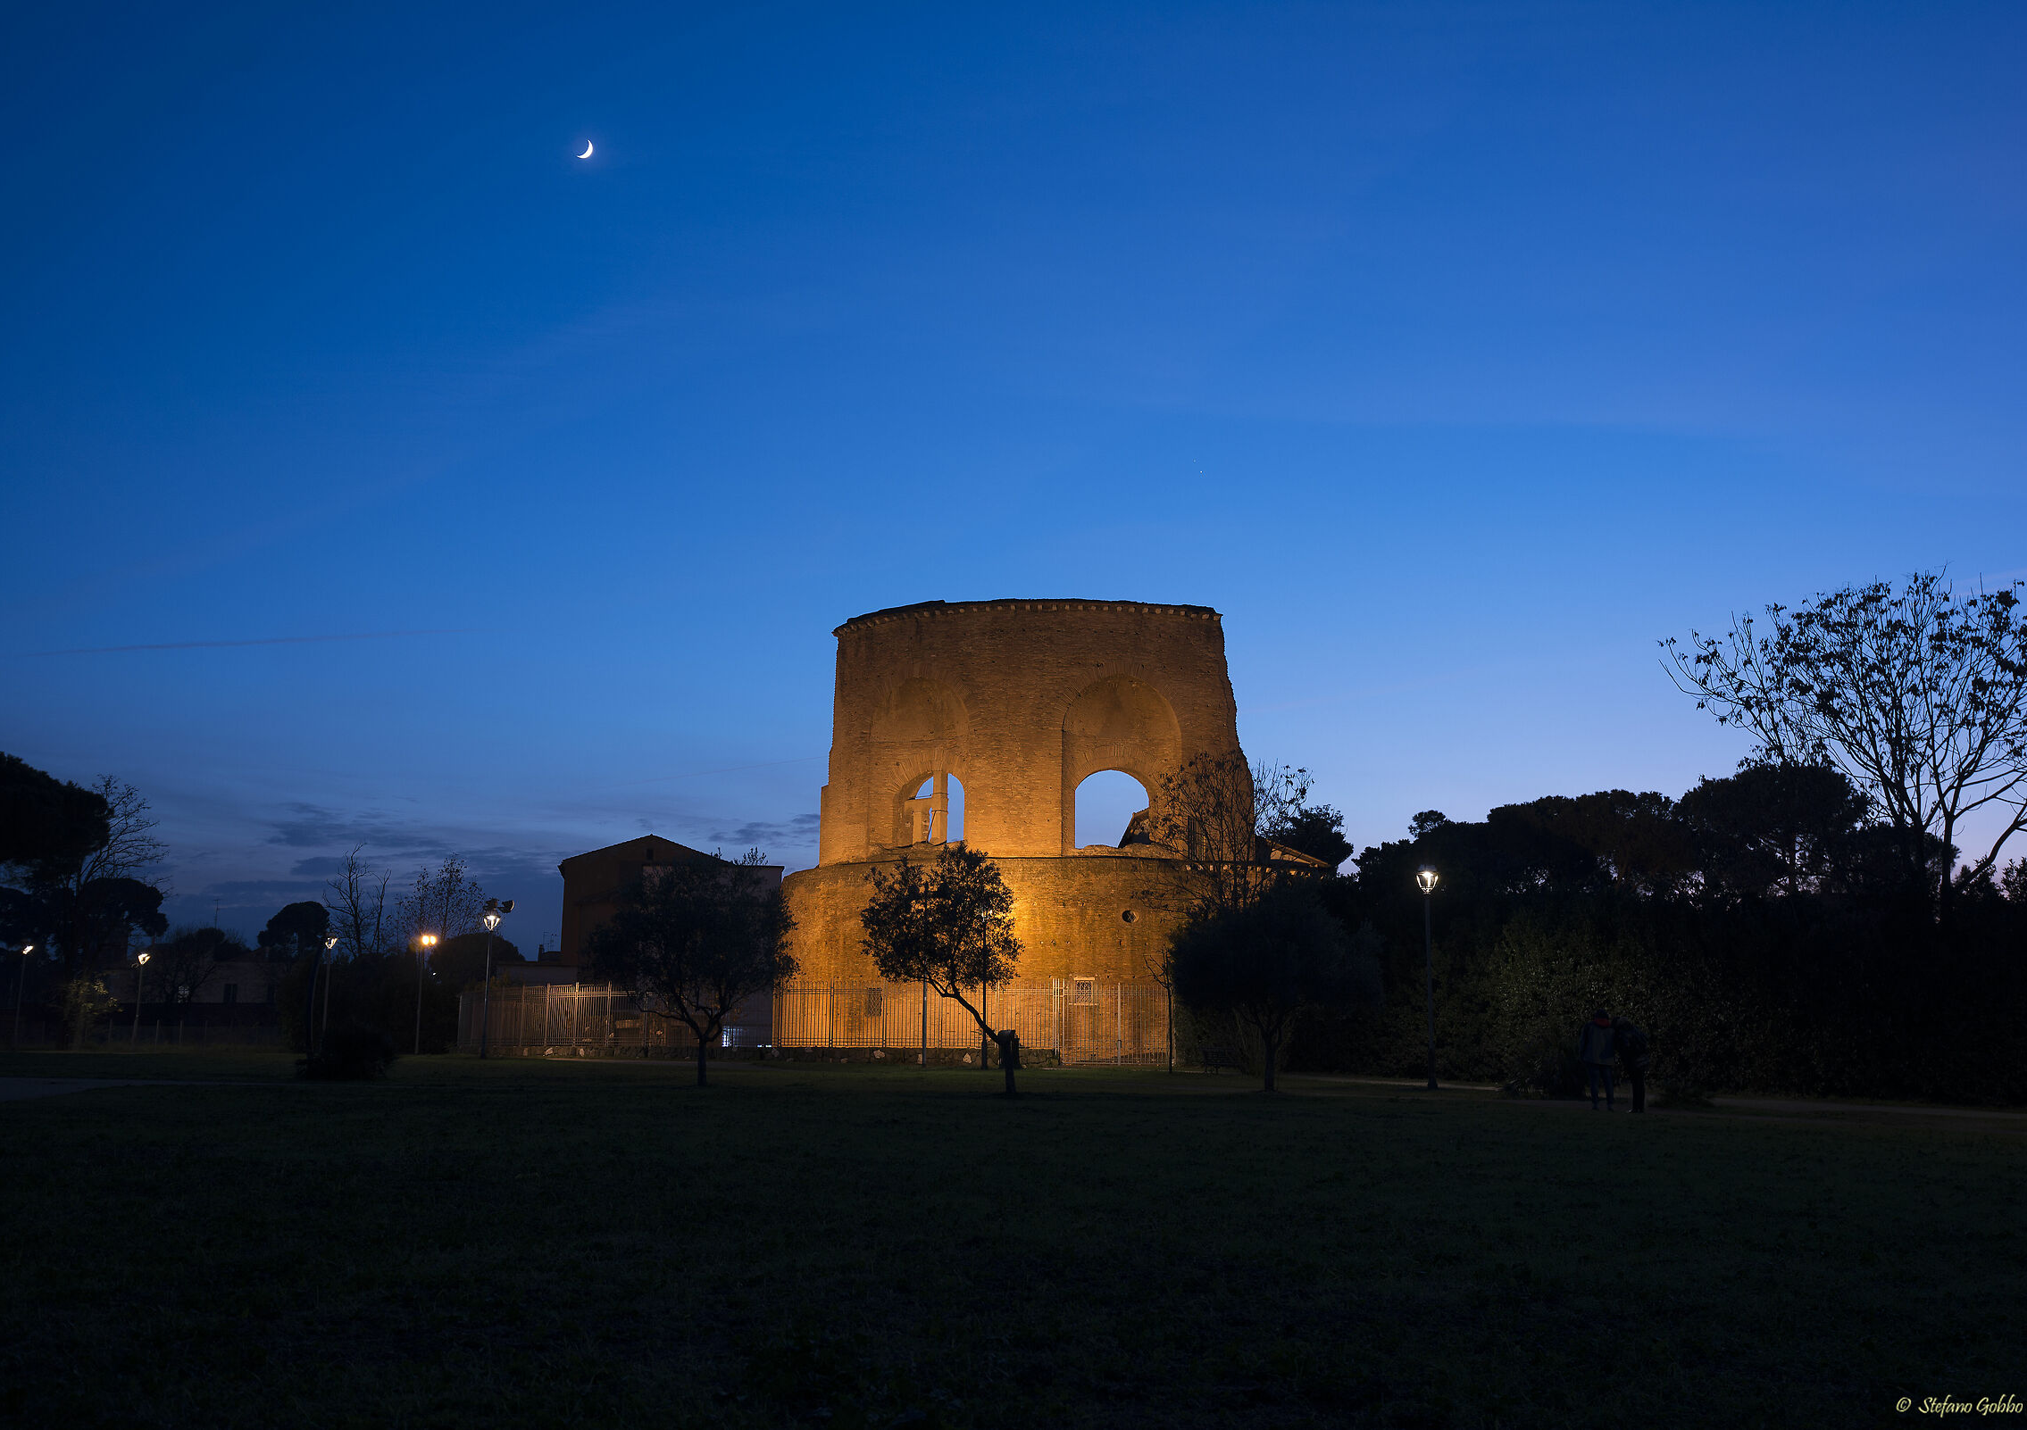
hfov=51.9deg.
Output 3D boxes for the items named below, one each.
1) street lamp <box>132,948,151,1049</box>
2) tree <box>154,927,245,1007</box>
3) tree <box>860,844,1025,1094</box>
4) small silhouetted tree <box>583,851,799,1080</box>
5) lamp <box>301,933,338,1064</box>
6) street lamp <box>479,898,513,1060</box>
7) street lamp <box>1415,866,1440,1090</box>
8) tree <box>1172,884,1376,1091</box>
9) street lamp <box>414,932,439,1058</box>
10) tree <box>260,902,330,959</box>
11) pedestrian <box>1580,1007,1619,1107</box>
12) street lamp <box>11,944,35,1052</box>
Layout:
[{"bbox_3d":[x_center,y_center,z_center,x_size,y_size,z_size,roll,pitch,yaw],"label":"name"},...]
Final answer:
[{"bbox_3d":[-44.379,14.440,106.024,0.520,4.896,0.520,0,-8,0],"label":"street lamp"},{"bbox_3d":[-46.026,15.275,118.000,4.900,6.537,4.700,0,-9,0],"label":"tree"},{"bbox_3d":[-1.509,5.318,43.688,3.475,5.229,3.200,0,-8,0],"label":"tree"},{"bbox_3d":[-7.540,5.930,48.500,5.000,5.360,4.800,0,-9,0],"label":"small silhouetted tree"},{"bbox_3d":[-27.999,11.412,85.000,0.600,4.909,0.600,0,-9,0],"label":"lamp"},{"bbox_3d":[-17.982,9.167,72.433,1.000,5.544,0.600,0,-8,0],"label":"street lamp"},{"bbox_3d":[9.333,5.921,46.935,0.520,4.978,0.520,0,-8,0],"label":"street lamp"},{"bbox_3d":[5.680,5.900,45.322,4.624,4.587,4.500,0,-8,0],"label":"tree"},{"bbox_3d":[-24.318,11.537,86.236,0.700,5.083,0.500,0,-8,0],"label":"street lamp"},{"bbox_3d":[-61.880,21.673,178.734,6.190,11.290,6.190,0,-8,0],"label":"tree"},{"bbox_3d":[10.178,6.013,36.300,0.600,1.741,0.380,-2,-9,11],"label":"pedestrian"},{"bbox_3d":[-44.670,12.756,94.000,0.650,4.716,0.650,0,-9,0],"label":"street lamp"}]

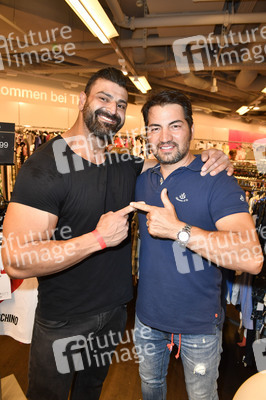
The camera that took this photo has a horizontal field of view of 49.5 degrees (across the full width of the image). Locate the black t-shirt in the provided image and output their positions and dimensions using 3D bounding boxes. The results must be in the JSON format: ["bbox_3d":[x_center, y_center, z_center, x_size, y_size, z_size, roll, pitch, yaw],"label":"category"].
[{"bbox_3d":[-0.215,0.090,1.170,0.540,0.660,0.310,-2,4,-33],"label":"black t-shirt"}]

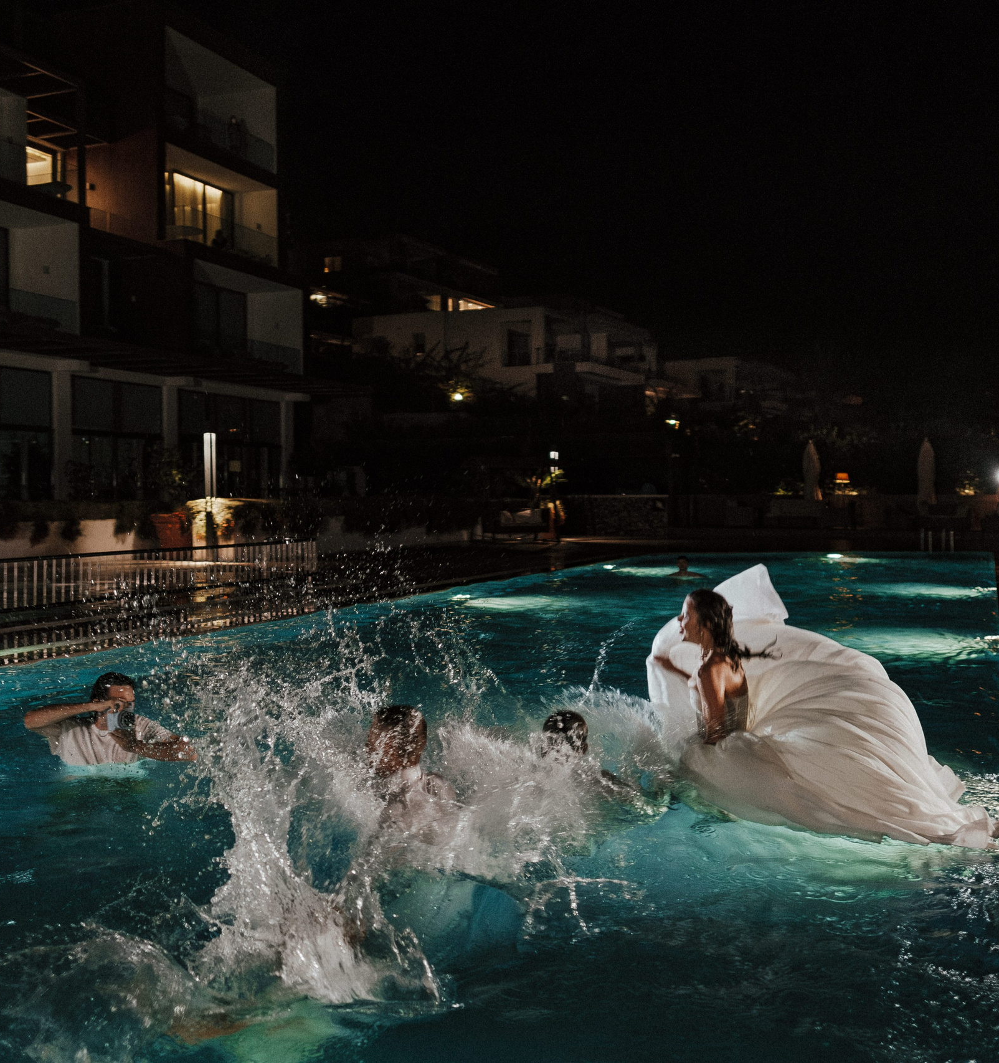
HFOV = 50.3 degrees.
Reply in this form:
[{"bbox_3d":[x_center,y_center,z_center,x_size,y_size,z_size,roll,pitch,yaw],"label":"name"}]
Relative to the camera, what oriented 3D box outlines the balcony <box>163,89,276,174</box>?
[{"bbox_3d":[-8.961,-11.826,32.039,1.750,1.050,5.100,1,2,25],"label":"balcony"}]

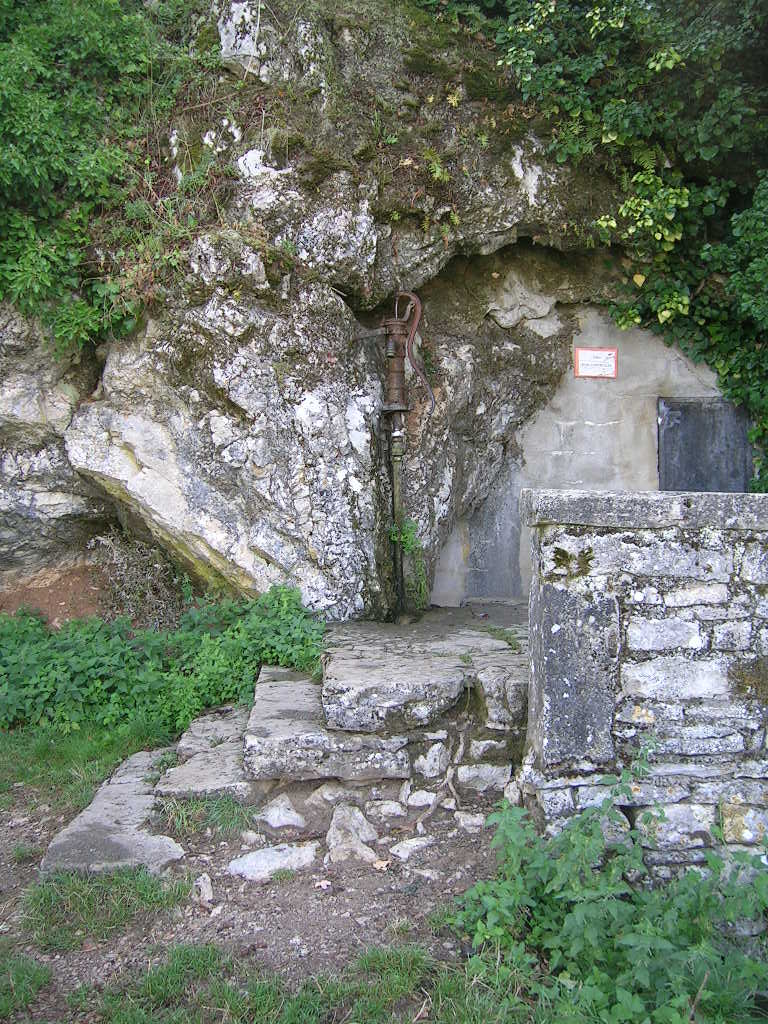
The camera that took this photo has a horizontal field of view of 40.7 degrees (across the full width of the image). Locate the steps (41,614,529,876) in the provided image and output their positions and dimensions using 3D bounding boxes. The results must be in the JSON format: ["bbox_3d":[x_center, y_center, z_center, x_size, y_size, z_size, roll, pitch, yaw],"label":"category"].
[{"bbox_3d":[-0.290,1.012,5.127,2.080,0.670,2.300,0,3,-3],"label":"steps"}]

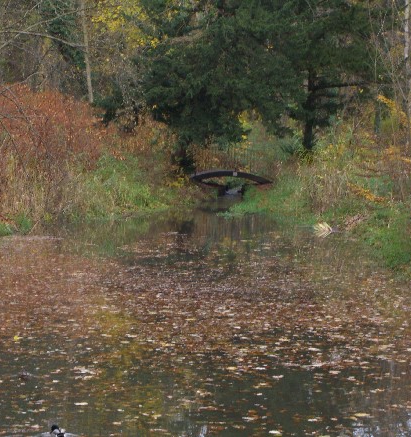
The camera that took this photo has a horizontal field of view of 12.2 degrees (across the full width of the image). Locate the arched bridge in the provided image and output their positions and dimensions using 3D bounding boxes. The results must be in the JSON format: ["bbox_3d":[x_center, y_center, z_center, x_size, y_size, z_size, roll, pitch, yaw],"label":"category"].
[{"bbox_3d":[1.222,-1.917,92.000,3.900,0.950,1.400,0,2,-7],"label":"arched bridge"}]

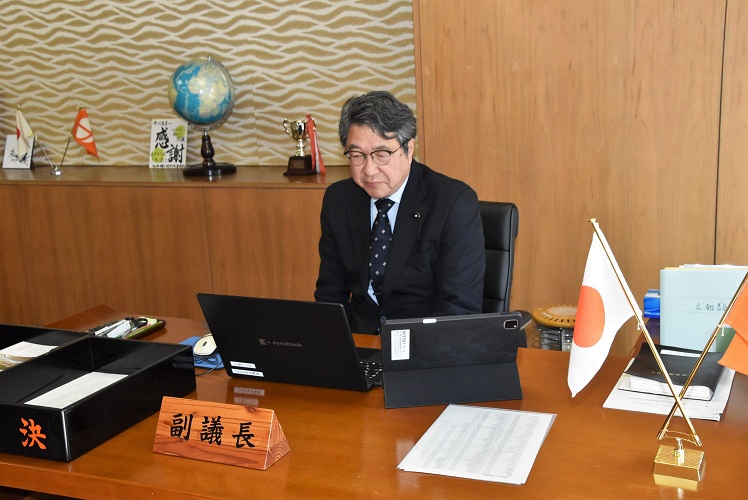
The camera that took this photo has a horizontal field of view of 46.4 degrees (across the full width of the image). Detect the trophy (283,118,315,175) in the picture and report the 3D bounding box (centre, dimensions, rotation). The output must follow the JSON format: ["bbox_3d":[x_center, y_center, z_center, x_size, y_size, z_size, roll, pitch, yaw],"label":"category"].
[{"bbox_3d":[-0.299,-0.416,3.528,0.137,0.230,0.115,-1,12,8],"label":"trophy"}]

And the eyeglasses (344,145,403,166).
[{"bbox_3d":[0.015,-0.267,2.297,0.142,0.046,0.140,3,22,25],"label":"eyeglasses"}]

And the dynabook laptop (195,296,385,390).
[{"bbox_3d":[-0.146,0.173,1.903,0.332,0.226,0.315,2,13,22],"label":"dynabook laptop"}]

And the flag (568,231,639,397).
[{"bbox_3d":[0.373,0.103,1.420,0.114,0.272,0.055,1,13,17],"label":"flag"}]

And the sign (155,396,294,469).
[{"bbox_3d":[-0.277,0.319,1.570,0.235,0.091,0.089,3,13,24],"label":"sign"}]

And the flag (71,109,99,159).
[{"bbox_3d":[-1.289,-0.521,3.903,0.120,0.232,0.045,0,12,12],"label":"flag"}]

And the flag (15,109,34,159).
[{"bbox_3d":[-1.615,-0.534,4.035,0.095,0.250,0.045,0,12,12],"label":"flag"}]

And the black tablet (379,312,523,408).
[{"bbox_3d":[0.154,0.209,1.780,0.280,0.182,0.125,-3,12,-3],"label":"black tablet"}]

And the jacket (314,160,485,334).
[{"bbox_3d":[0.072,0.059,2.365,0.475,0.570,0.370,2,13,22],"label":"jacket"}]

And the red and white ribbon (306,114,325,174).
[{"bbox_3d":[-0.235,-0.424,3.507,0.062,0.236,0.040,2,13,22],"label":"red and white ribbon"}]

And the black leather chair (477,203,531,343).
[{"bbox_3d":[0.128,0.377,2.615,0.600,0.970,0.640,2,13,22],"label":"black leather chair"}]

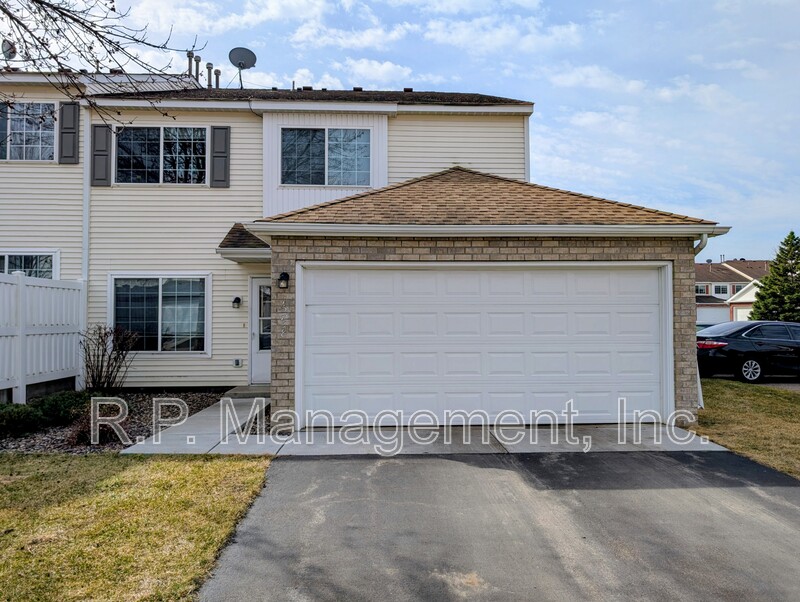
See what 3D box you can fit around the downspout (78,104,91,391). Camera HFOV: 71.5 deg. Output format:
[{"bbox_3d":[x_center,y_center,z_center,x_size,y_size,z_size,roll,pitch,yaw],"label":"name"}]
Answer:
[{"bbox_3d":[-5.922,-1.028,10.486,0.125,5.410,0.085,0,-2,-2],"label":"downspout"}]

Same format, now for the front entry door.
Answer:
[{"bbox_3d":[-2.377,0.568,10.615,0.910,2.038,0.070,0,-2,-2],"label":"front entry door"}]

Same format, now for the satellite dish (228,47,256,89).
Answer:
[{"bbox_3d":[-4.600,-6.797,16.265,0.800,1.220,0.600,0,-2,8],"label":"satellite dish"}]

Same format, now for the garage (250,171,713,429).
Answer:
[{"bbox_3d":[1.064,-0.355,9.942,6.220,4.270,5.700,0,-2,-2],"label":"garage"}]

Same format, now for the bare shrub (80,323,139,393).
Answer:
[{"bbox_3d":[-5.226,1.030,10.036,1.000,1.264,0.850,0,-2,-2],"label":"bare shrub"}]

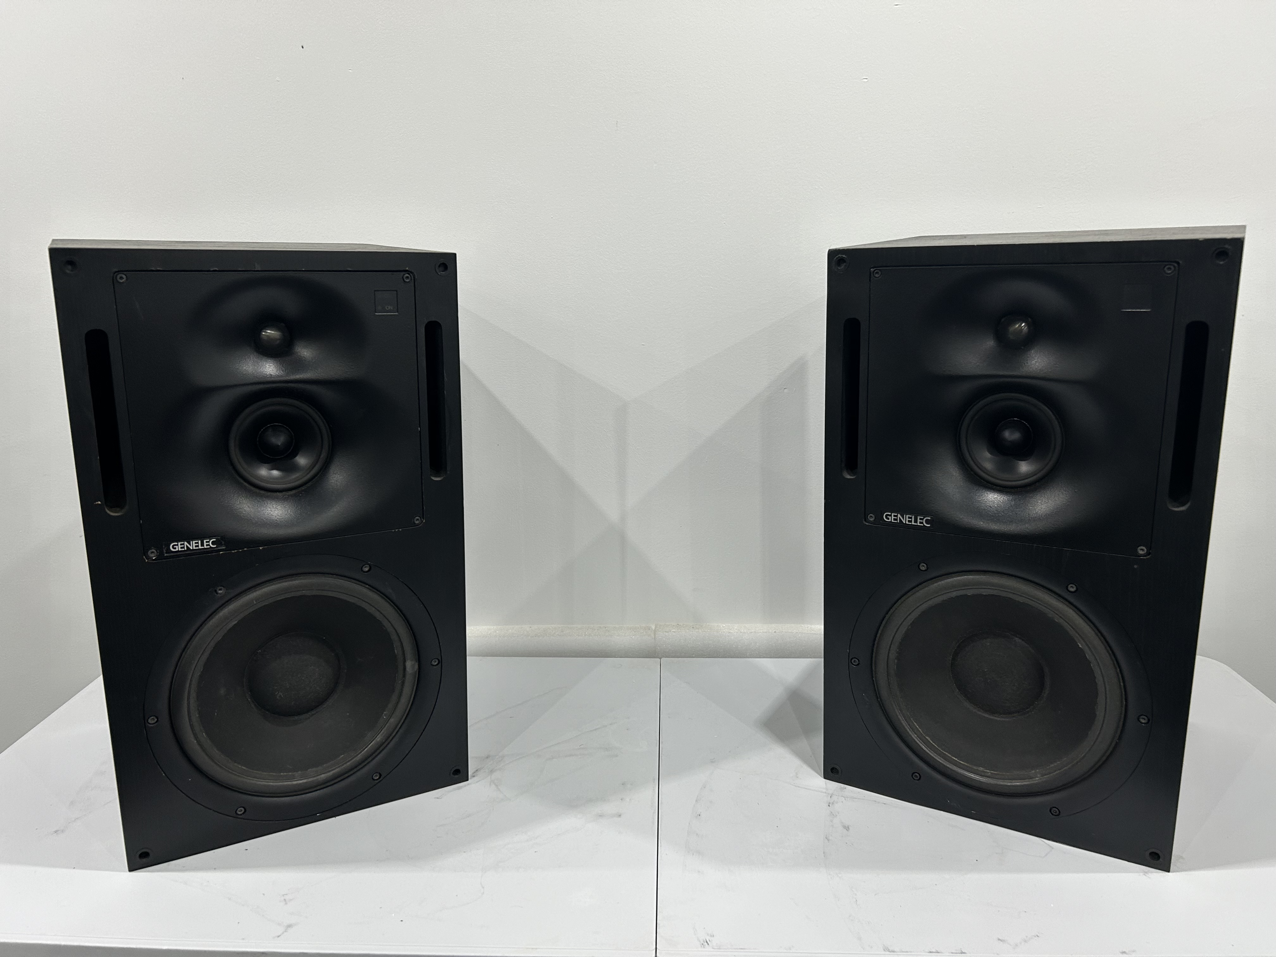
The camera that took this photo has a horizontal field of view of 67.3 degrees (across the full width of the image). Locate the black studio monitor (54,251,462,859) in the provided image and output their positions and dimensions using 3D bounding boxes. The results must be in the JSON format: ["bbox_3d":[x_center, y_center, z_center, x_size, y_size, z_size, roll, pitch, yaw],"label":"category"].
[{"bbox_3d":[-0.483,0.048,1.244,0.400,0.680,0.380,-7,17,-29],"label":"black studio monitor"}]

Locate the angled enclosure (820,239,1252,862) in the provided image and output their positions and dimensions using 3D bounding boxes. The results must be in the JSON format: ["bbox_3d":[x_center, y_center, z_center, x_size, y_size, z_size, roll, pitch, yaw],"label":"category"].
[{"bbox_3d":[0.500,0.041,1.227,0.400,0.680,0.380,7,18,31],"label":"angled enclosure"}]

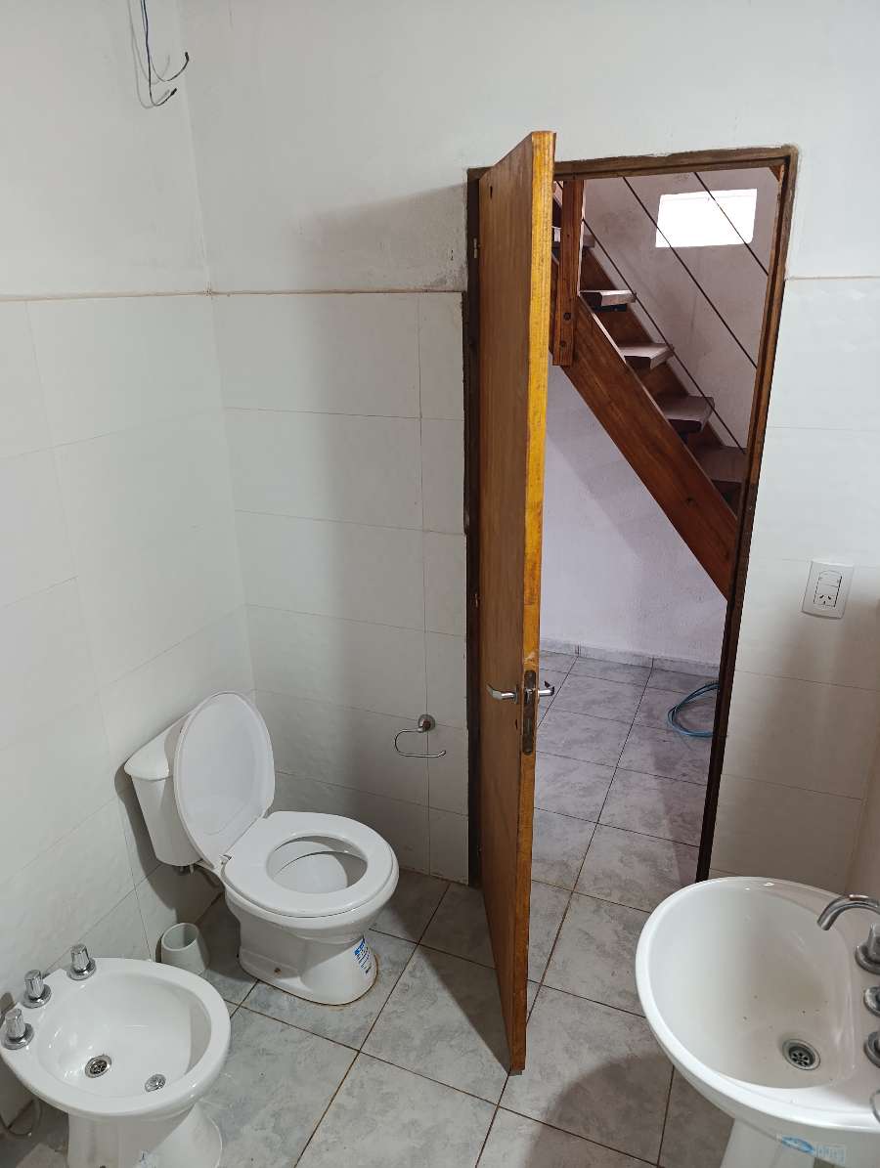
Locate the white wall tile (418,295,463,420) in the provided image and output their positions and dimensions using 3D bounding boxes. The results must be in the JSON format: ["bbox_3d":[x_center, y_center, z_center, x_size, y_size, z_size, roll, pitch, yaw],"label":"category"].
[{"bbox_3d":[0.007,-0.561,1.937,0.122,0.298,0.010,7,22,21],"label":"white wall tile"}]

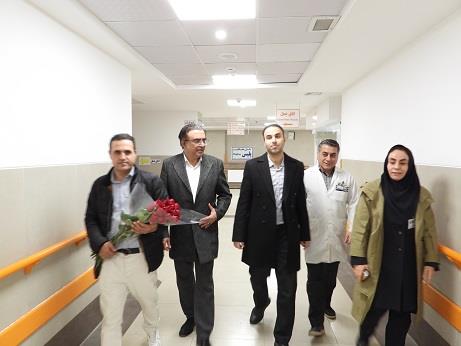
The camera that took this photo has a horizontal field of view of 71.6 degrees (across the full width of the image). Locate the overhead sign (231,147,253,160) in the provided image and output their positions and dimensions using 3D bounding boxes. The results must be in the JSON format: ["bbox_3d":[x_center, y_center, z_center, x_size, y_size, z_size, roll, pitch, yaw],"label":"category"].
[{"bbox_3d":[0.301,-0.484,8.185,0.551,0.339,0.030,0,4,4],"label":"overhead sign"}]

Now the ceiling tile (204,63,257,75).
[{"bbox_3d":[0.014,-1.277,3.911,0.600,0.020,0.600,0,4,4],"label":"ceiling tile"}]

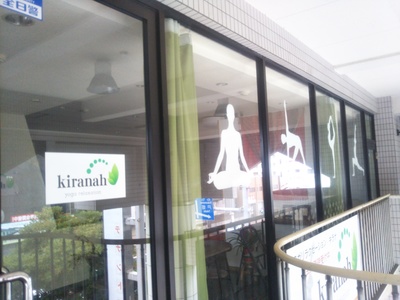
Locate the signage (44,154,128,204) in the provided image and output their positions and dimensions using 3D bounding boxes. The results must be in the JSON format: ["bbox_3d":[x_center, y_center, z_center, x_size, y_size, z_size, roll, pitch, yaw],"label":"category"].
[{"bbox_3d":[-0.485,0.120,1.531,0.010,0.206,0.403,-6,-5,38],"label":"signage"}]

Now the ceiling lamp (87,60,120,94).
[{"bbox_3d":[-0.742,-0.573,2.674,0.250,0.232,0.250,-2,-4,0],"label":"ceiling lamp"}]

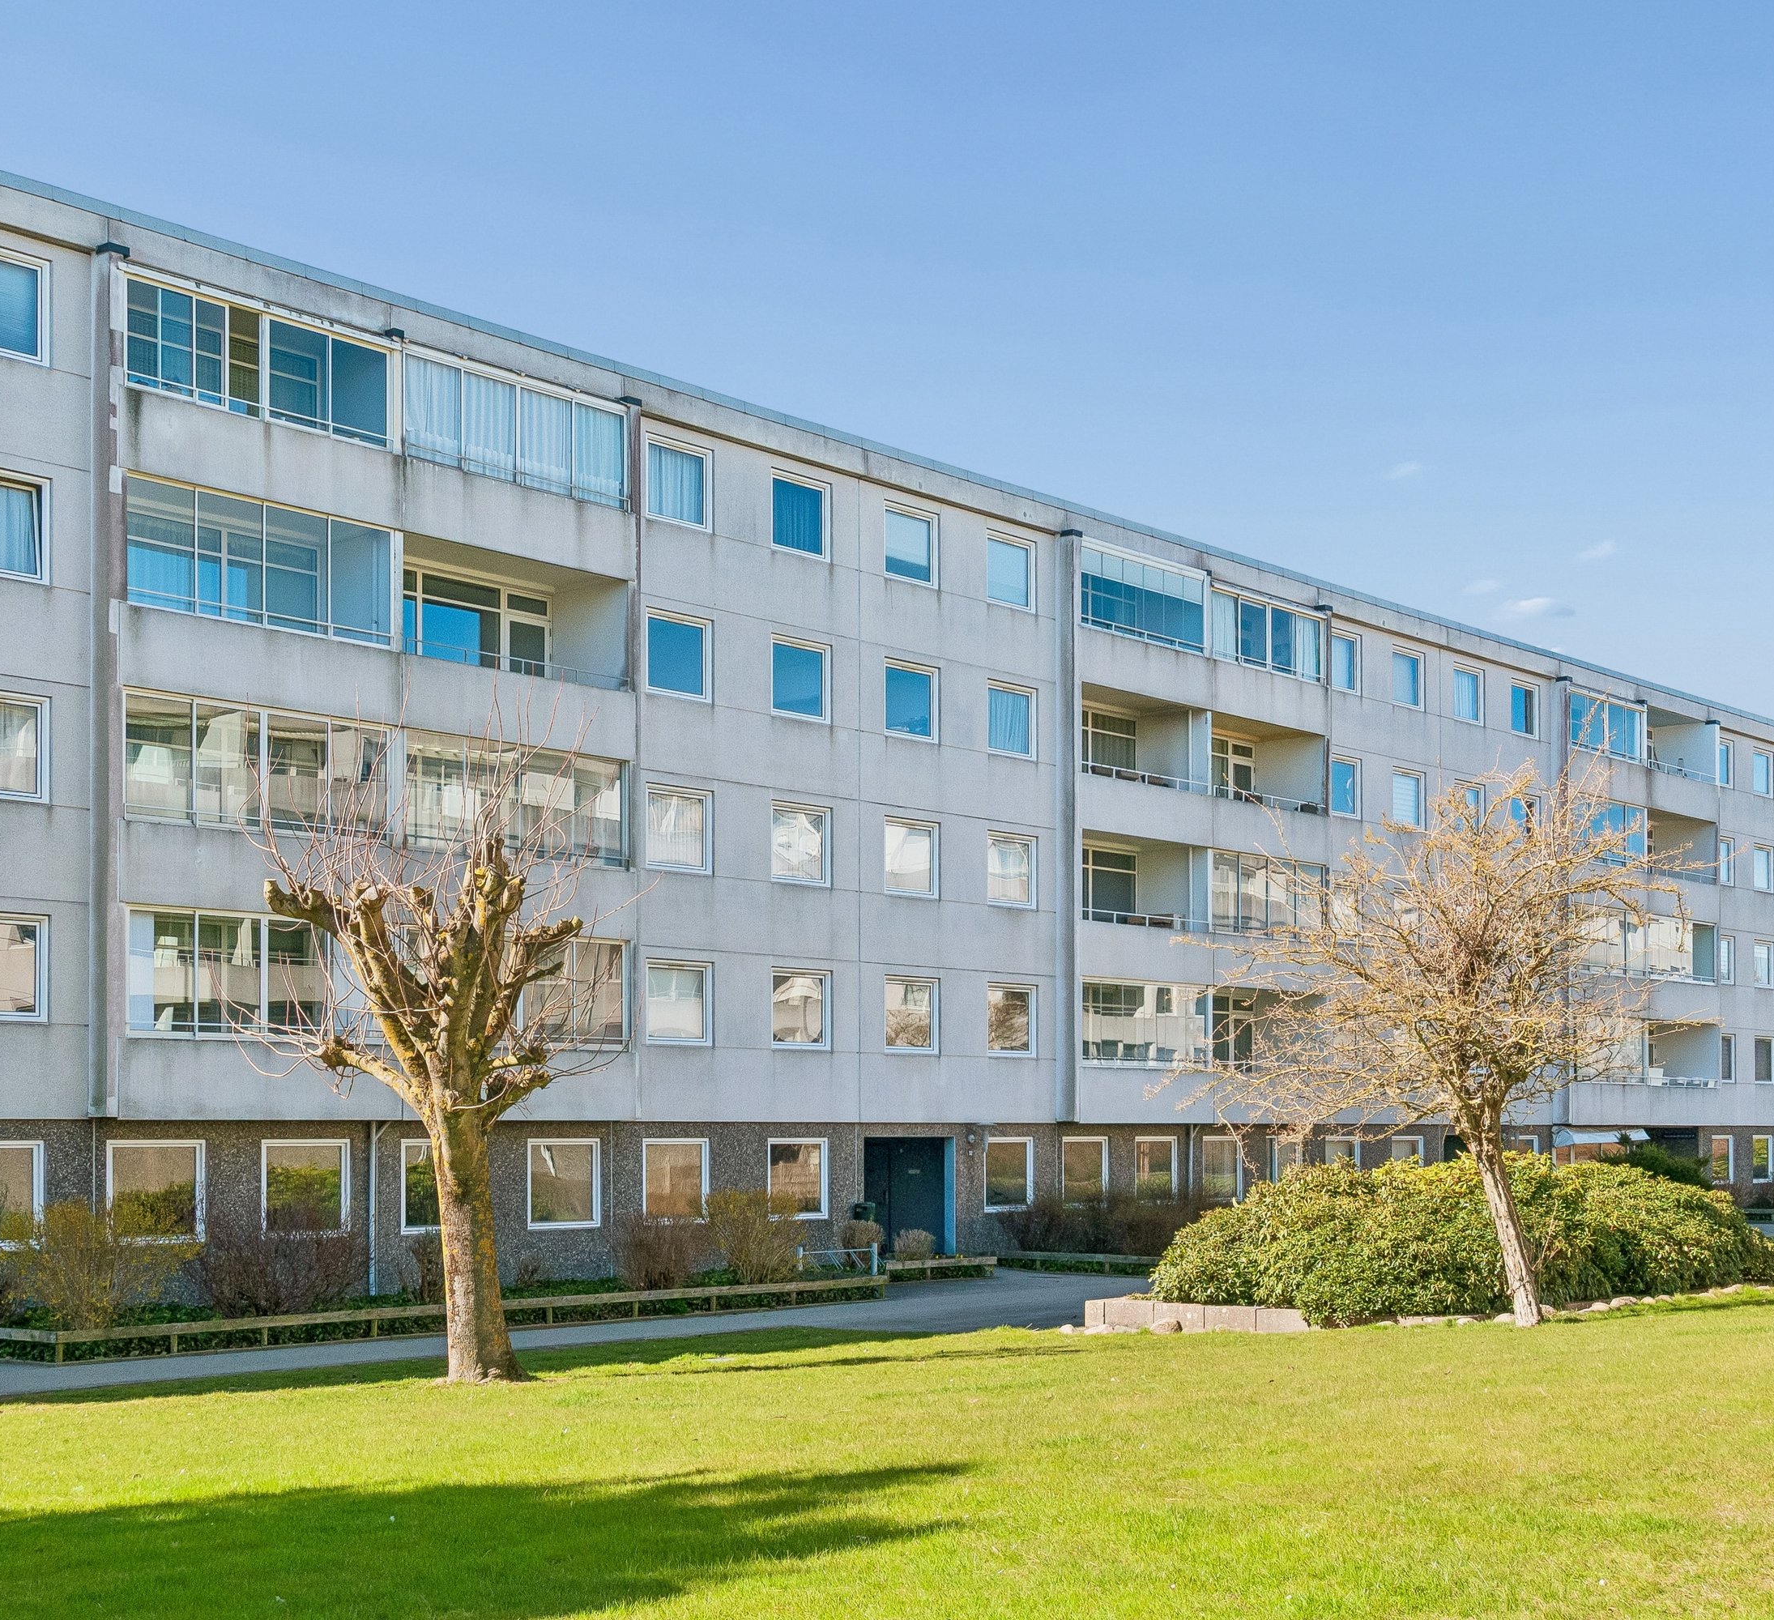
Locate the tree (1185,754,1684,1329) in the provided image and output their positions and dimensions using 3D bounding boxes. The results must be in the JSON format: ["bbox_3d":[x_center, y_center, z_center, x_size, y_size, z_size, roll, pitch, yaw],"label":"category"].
[{"bbox_3d":[6.118,2.614,27.426,5.628,6.301,5.600,0,-5,0],"label":"tree"}]

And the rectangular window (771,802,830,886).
[{"bbox_3d":[-1.452,0.584,41.481,0.150,1.400,1.450,-4,-5,42],"label":"rectangular window"}]

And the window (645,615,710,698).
[{"bbox_3d":[-3.378,-2.459,39.336,0.120,1.303,1.463,-3,-5,42],"label":"window"}]

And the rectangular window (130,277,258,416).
[{"bbox_3d":[-9.444,-6.251,33.083,0.150,1.482,2.100,-4,-6,42],"label":"rectangular window"}]

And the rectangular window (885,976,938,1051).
[{"bbox_3d":[0.410,3.631,43.119,0.150,1.325,1.476,-4,-6,42],"label":"rectangular window"}]

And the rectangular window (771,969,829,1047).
[{"bbox_3d":[-1.485,3.353,41.033,0.150,1.277,1.428,-4,-6,42],"label":"rectangular window"}]

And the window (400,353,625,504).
[{"bbox_3d":[-5.677,-5.710,37.231,0.150,1.591,4.403,-4,-6,42],"label":"window"}]

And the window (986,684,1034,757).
[{"bbox_3d":[2.364,-1.698,45.737,0.150,1.400,1.450,-4,-5,42],"label":"window"}]

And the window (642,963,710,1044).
[{"bbox_3d":[-3.378,3.145,39.336,0.120,1.303,1.463,-3,-5,42],"label":"window"}]

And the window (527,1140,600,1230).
[{"bbox_3d":[-4.991,5.733,37.244,0.150,1.337,1.383,-4,-6,42],"label":"window"}]

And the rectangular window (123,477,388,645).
[{"bbox_3d":[-8.577,-3.460,33.534,0.150,1.750,4.300,-4,-5,42],"label":"rectangular window"}]

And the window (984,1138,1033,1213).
[{"bbox_3d":[2.335,6.929,46.050,0.150,1.400,1.450,-4,-5,42],"label":"window"}]

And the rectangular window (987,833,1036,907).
[{"bbox_3d":[2.313,1.143,45.432,0.150,1.334,1.461,-4,-6,42],"label":"rectangular window"}]

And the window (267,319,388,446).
[{"bbox_3d":[-7.814,-5.930,33.995,0.120,1.389,2.034,-3,-5,42],"label":"window"}]

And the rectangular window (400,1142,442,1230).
[{"bbox_3d":[-6.610,5.577,36.068,0.120,1.359,1.483,-3,-5,42],"label":"rectangular window"}]

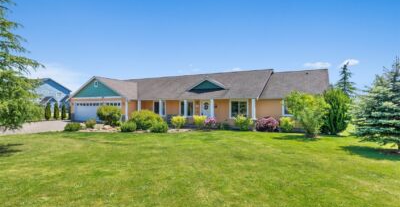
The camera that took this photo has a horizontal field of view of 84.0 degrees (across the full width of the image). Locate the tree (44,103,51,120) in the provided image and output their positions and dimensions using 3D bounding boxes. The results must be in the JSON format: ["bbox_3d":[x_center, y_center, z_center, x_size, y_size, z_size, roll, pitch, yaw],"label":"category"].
[{"bbox_3d":[-19.556,0.996,28.600,0.660,2.250,0.660,0,0,-34],"label":"tree"}]

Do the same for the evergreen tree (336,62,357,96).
[{"bbox_3d":[19.703,-1.689,30.000,2.900,7.608,2.900,0,0,33],"label":"evergreen tree"}]

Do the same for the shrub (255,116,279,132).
[{"bbox_3d":[4.996,1.583,16.700,1.700,1.183,1.450,0,0,17],"label":"shrub"}]

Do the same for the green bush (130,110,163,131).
[{"bbox_3d":[-4.480,1.420,18.600,2.650,1.680,2.300,0,0,0],"label":"green bush"}]

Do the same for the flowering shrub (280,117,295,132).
[{"bbox_3d":[6.455,1.579,16.400,1.050,1.195,1.000,0,0,21],"label":"flowering shrub"}]

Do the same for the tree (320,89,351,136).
[{"bbox_3d":[9.422,0.571,15.400,1.850,3.220,1.800,0,0,31],"label":"tree"}]

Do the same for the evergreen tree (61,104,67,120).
[{"bbox_3d":[-17.890,1.007,29.200,0.580,2.224,0.580,0,0,-31],"label":"evergreen tree"}]

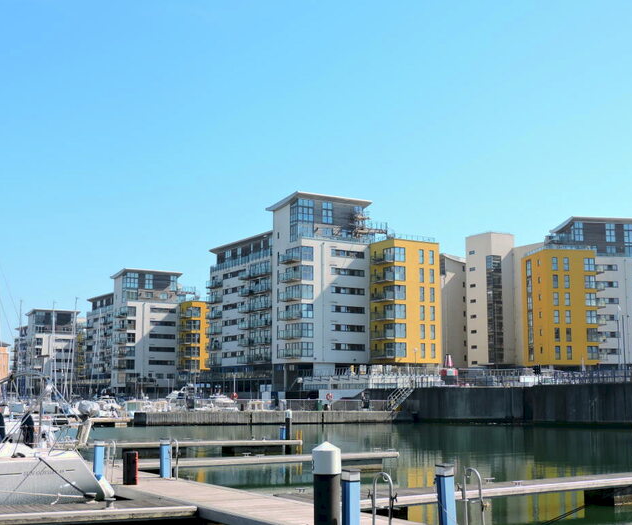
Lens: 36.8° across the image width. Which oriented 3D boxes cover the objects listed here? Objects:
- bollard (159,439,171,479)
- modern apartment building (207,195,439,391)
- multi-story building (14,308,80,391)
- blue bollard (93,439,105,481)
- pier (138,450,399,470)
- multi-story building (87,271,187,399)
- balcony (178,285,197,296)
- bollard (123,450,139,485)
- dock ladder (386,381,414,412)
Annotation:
[{"bbox_3d":[-4.325,5.630,27.301,0.290,1.080,0.290,5,-9,-30],"label":"bollard"},{"bbox_3d":[-1.434,6.922,152.983,20.800,29.100,42.000,5,-9,-32],"label":"modern apartment building"},{"bbox_3d":[-78.310,26.845,276.077,16.500,24.000,37.500,5,-9,-32],"label":"multi-story building"},{"bbox_3d":[-6.092,5.546,26.694,0.300,1.080,0.300,5,-9,-30],"label":"blue bollard"},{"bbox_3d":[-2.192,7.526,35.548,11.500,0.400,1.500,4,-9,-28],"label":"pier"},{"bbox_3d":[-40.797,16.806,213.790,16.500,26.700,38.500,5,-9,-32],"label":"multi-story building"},{"bbox_3d":[-27.842,6.067,205.923,4.200,1.700,2.500,5,-9,-32],"label":"balcony"},{"bbox_3d":[-4.919,5.473,25.303,0.370,0.840,0.370,5,-9,-30],"label":"bollard"},{"bbox_3d":[8.944,14.152,100.004,3.200,3.300,1.200,2,-8,-15],"label":"dock ladder"}]

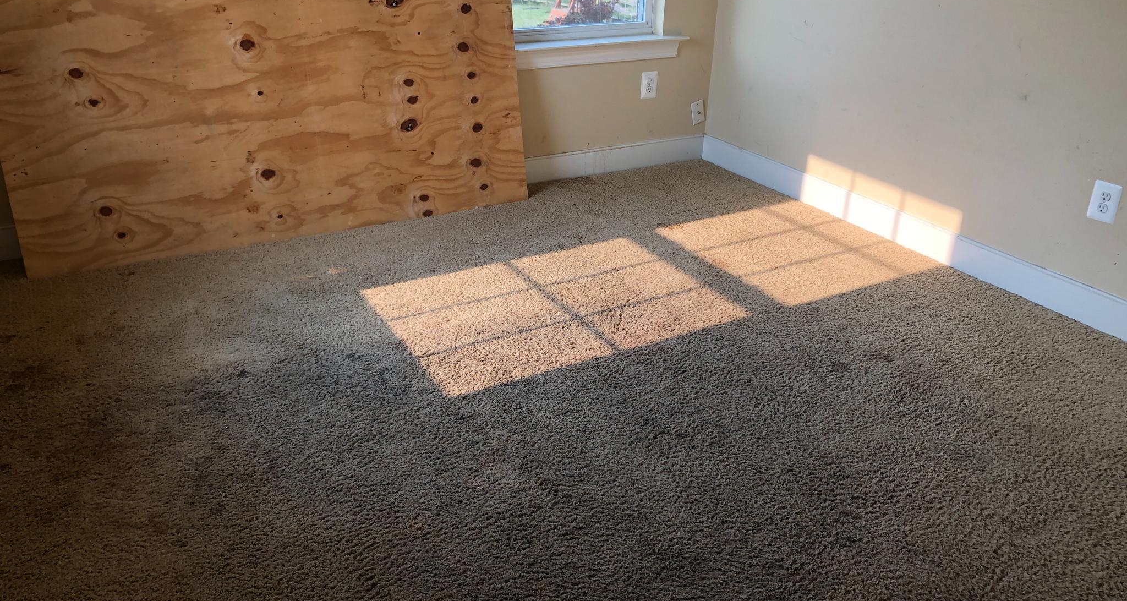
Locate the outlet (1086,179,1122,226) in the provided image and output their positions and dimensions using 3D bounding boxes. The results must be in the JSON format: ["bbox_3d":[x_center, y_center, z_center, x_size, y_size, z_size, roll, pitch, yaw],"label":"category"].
[{"bbox_3d":[1.742,-0.315,2.935,0.010,0.124,0.082,-13,29,-28],"label":"outlet"}]

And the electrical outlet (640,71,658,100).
[{"bbox_3d":[0.409,-1.019,4.325,0.082,0.124,0.010,-13,29,-28],"label":"electrical outlet"}]

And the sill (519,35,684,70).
[{"bbox_3d":[0.075,-1.107,4.087,1.115,0.103,0.125,-13,29,-28],"label":"sill"}]

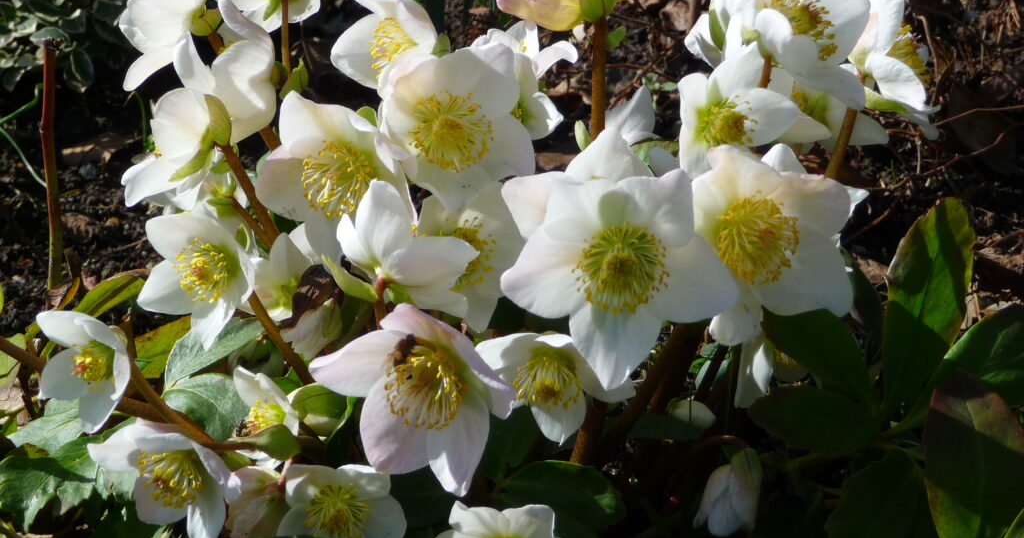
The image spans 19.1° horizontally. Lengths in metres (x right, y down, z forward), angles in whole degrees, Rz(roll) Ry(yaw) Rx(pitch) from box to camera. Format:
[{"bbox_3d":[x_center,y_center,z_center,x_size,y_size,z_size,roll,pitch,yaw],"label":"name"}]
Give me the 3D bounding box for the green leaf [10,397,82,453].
[{"bbox_3d":[-0.172,0.058,1.130,0.034,0.008,0.024,-19,40,-9],"label":"green leaf"}]

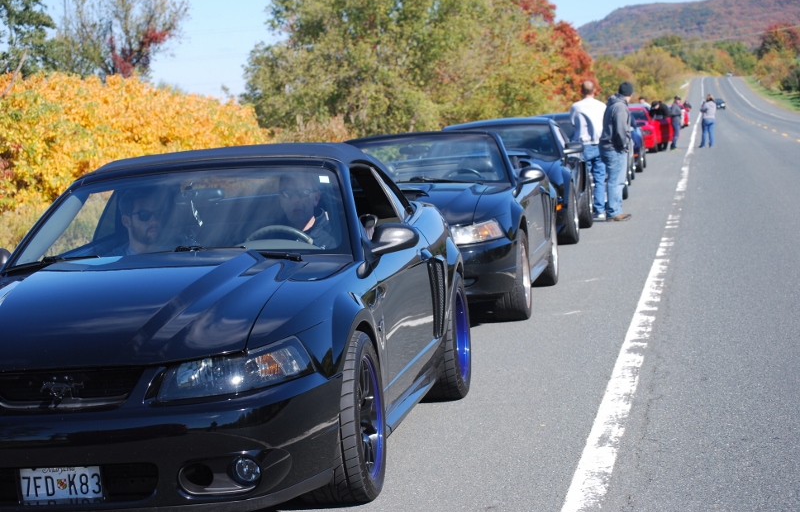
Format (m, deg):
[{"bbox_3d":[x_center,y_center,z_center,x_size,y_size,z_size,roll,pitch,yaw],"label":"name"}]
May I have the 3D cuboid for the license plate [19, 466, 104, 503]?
[{"bbox_3d":[-1.132,0.765,6.120,0.305,0.152,0.020,-4,4,10],"label":"license plate"}]

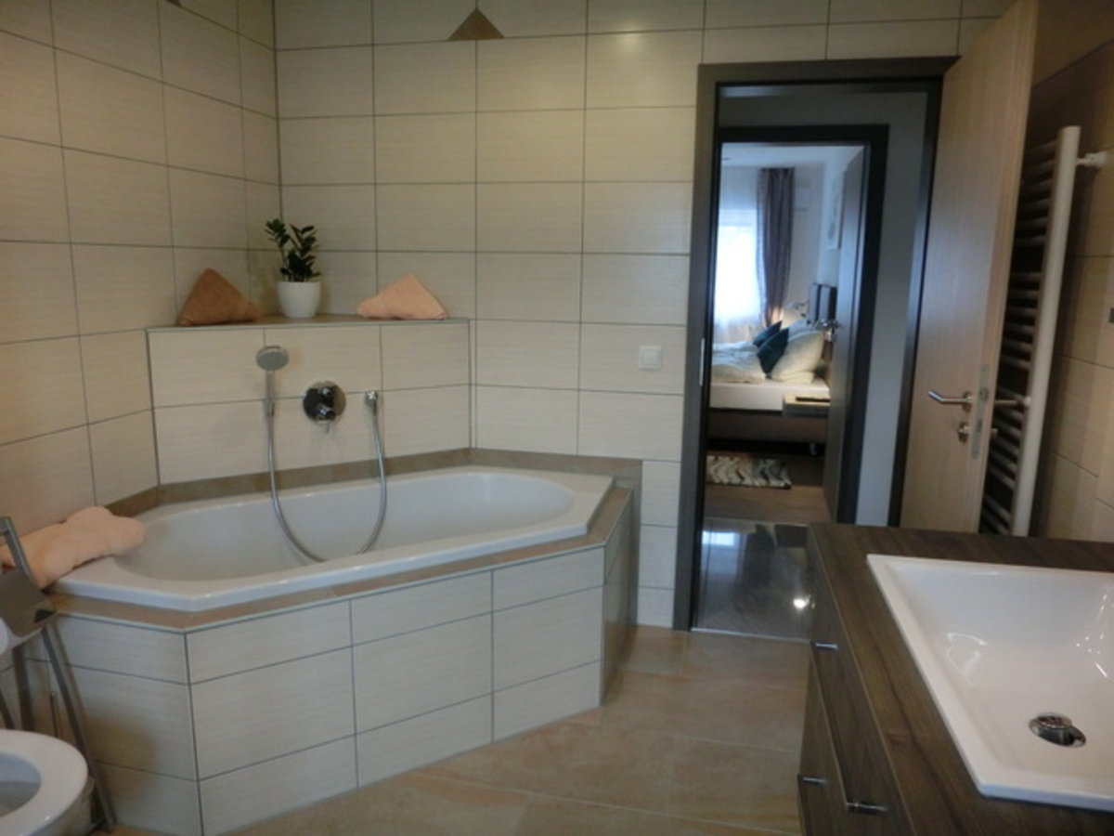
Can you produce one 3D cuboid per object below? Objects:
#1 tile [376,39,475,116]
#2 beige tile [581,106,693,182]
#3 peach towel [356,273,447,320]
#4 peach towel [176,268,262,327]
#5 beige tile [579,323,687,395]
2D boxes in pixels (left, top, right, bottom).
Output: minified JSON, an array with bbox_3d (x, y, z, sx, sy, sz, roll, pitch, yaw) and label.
[{"bbox_3d":[-0.488,-1.251,2.857,0.402,0.249,0.012,4,12,13],"label":"tile"},{"bbox_3d":[0.290,-0.954,2.718,0.387,0.250,0.015,3,11,11],"label":"beige tile"},{"bbox_3d":[-0.576,-0.458,2.898,0.320,0.165,0.120,1,10,1],"label":"peach towel"},{"bbox_3d":[-1.146,-0.416,2.618,0.130,0.185,0.300,7,13,28],"label":"peach towel"},{"bbox_3d":[0.280,-0.216,2.852,0.390,0.250,0.014,3,11,12],"label":"beige tile"}]

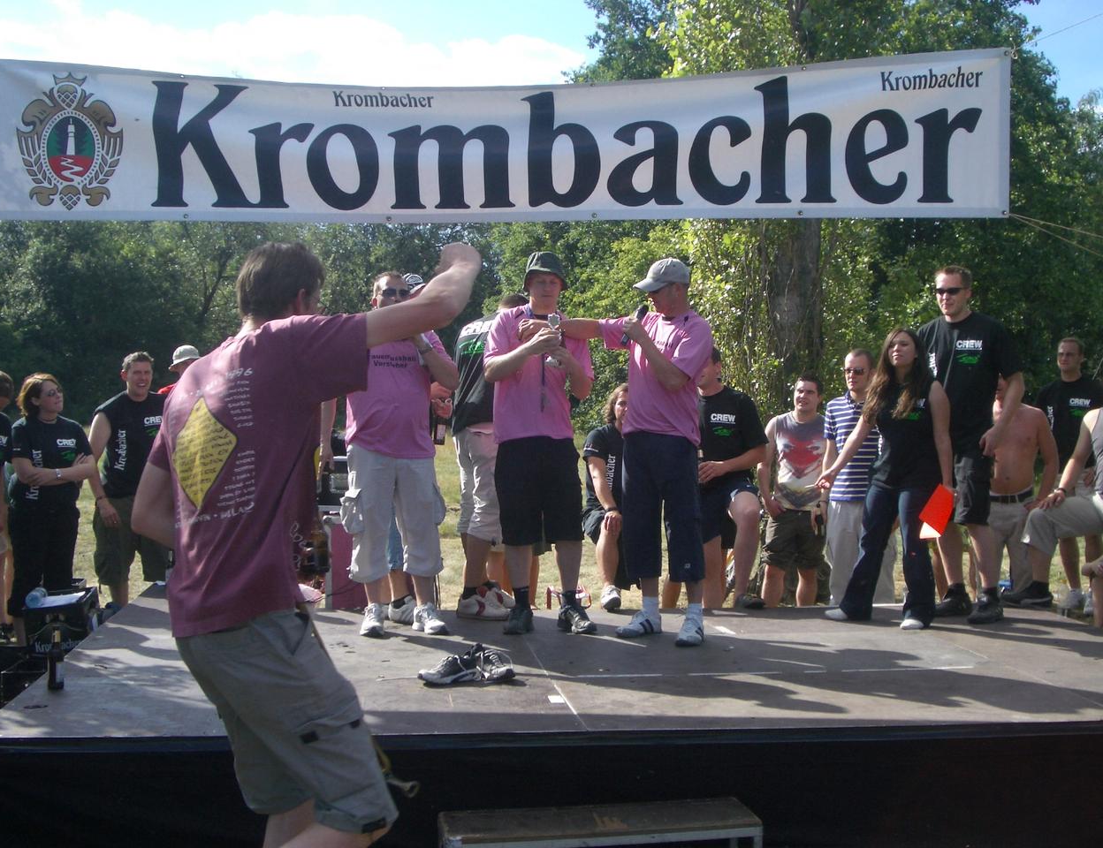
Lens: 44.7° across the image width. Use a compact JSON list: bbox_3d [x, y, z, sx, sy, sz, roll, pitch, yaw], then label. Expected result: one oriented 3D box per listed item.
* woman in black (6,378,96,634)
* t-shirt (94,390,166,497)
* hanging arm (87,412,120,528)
[{"bbox_3d":[-2.928,0.526,7.850,0.500,1.660,0.360,1,1,-42],"label":"woman in black"},{"bbox_3d":[-2.535,0.126,8.150,0.500,0.660,0.290,1,0,-33],"label":"t-shirt"},{"bbox_3d":[-2.706,0.280,8.100,0.190,0.690,0.170,1,0,-35],"label":"hanging arm"}]

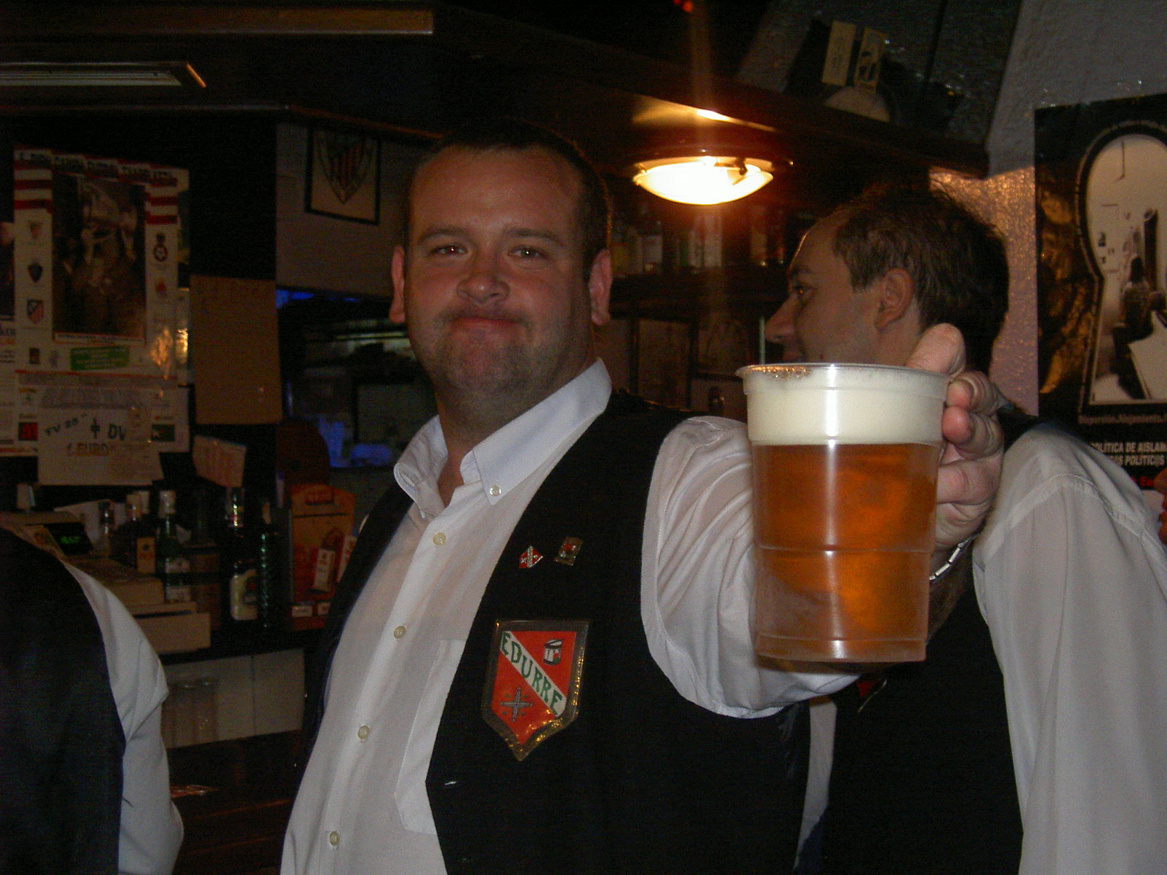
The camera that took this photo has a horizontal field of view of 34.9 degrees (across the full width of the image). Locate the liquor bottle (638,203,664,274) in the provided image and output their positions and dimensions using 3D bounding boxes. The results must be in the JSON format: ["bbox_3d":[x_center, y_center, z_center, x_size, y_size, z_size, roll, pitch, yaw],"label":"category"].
[{"bbox_3d":[0.264,-0.772,7.200,0.090,0.273,0.090,-1,1,-5],"label":"liquor bottle"}]

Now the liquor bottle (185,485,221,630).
[{"bbox_3d":[-0.805,0.254,3.930,0.078,0.309,0.078,-1,1,0],"label":"liquor bottle"}]

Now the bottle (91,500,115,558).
[{"bbox_3d":[-1.028,0.273,3.980,0.070,0.278,0.070,0,1,40],"label":"bottle"}]

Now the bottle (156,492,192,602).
[{"bbox_3d":[-0.843,0.257,3.820,0.074,0.302,0.074,0,1,40],"label":"bottle"}]

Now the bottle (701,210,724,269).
[{"bbox_3d":[0.492,-0.771,7.100,0.085,0.255,0.085,-1,1,-5],"label":"bottle"}]

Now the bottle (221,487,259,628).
[{"bbox_3d":[-0.739,0.257,3.980,0.082,0.301,0.082,-1,1,0],"label":"bottle"}]

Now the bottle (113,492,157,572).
[{"bbox_3d":[-0.938,0.260,3.880,0.088,0.290,0.088,0,1,40],"label":"bottle"}]

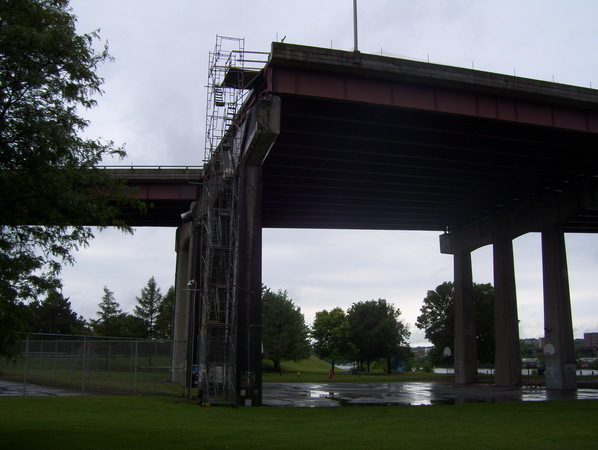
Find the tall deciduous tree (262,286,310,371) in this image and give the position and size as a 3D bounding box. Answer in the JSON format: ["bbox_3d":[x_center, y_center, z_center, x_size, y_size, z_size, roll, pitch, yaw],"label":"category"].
[{"bbox_3d":[-2.668,13.262,81.040,7.996,10.802,7.596,0,-12,-2],"label":"tall deciduous tree"}]

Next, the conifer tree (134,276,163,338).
[{"bbox_3d":[-19.424,12.648,81.174,3.880,11.934,3.686,3,-13,-13],"label":"conifer tree"}]

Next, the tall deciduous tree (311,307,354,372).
[{"bbox_3d":[4.487,14.550,78.710,5.582,8.456,5.303,-1,-12,3],"label":"tall deciduous tree"}]

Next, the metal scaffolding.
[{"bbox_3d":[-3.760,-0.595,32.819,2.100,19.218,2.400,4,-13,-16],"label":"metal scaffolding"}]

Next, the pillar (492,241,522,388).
[{"bbox_3d":[18.360,7.640,55.962,1.250,13.097,2.000,4,-13,-16],"label":"pillar"}]

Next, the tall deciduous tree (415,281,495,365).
[{"bbox_3d":[22.788,14.468,88.966,12.070,13.131,11.466,-3,-13,14],"label":"tall deciduous tree"}]

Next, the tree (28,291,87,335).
[{"bbox_3d":[-32.551,14.081,83.931,8.023,10.512,7.621,5,-13,-20],"label":"tree"}]

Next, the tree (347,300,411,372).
[{"bbox_3d":[10.887,15.041,84.745,8.492,10.056,8.068,-2,-12,7],"label":"tree"}]

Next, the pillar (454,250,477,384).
[{"bbox_3d":[16.383,9.031,62.311,1.250,13.149,2.000,4,-13,-16],"label":"pillar"}]

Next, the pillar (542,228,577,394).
[{"bbox_3d":[20.220,6.388,49.275,1.250,12.830,2.000,4,-13,-16],"label":"pillar"}]

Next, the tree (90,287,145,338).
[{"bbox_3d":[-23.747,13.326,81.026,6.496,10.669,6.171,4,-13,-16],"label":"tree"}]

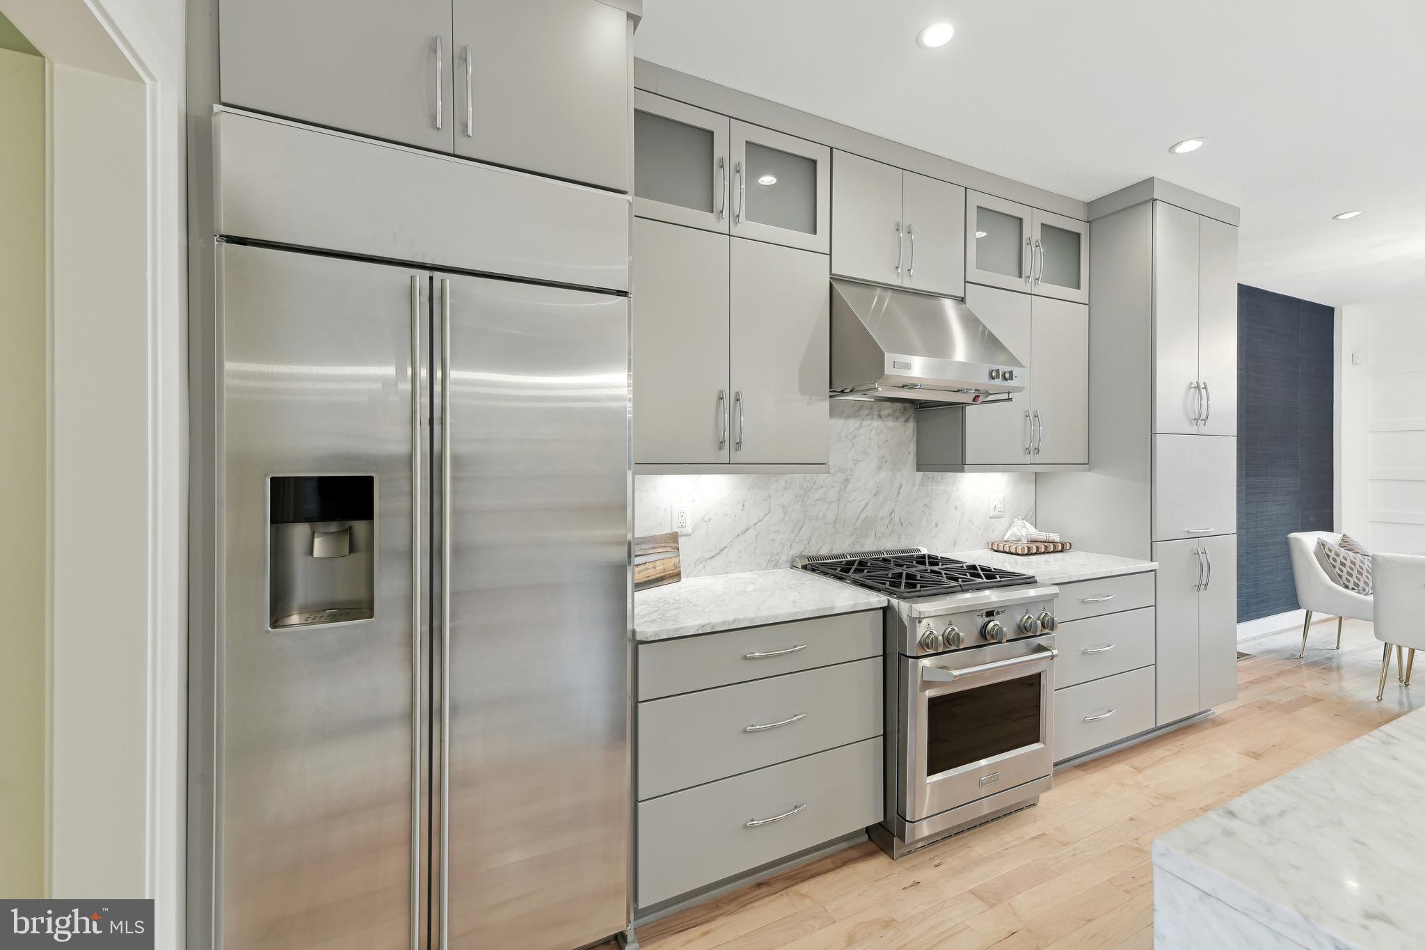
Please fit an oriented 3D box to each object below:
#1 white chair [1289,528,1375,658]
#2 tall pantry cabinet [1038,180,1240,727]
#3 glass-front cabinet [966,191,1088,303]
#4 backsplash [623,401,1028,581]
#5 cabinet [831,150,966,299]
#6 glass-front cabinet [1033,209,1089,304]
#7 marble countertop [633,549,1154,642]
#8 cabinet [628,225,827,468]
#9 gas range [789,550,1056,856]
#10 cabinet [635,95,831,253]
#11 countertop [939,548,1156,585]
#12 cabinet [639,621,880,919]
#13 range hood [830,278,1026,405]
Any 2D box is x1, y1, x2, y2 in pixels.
[{"bbox_3d":[4.511,0.859,3.842,0.613,0.879,0.613,0,1,-25],"label":"white chair"},{"bbox_3d":[2.356,-0.075,3.100,0.785,2.697,0.618,0,1,-25],"label":"tall pantry cabinet"},{"bbox_3d":[1.516,-1.112,2.883,0.909,0.429,0.308,0,1,-25],"label":"glass-front cabinet"},{"bbox_3d":[0.708,0.029,2.677,2.559,0.782,0.026,0,1,-25],"label":"backsplash"},{"bbox_3d":[0.757,-1.069,2.534,0.760,0.503,0.308,0,1,-25],"label":"cabinet"},{"bbox_3d":[1.724,-1.114,2.979,0.451,0.429,0.308,0,1,-25],"label":"glass-front cabinet"},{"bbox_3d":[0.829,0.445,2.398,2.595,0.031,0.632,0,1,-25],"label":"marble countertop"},{"bbox_3d":[0.002,-0.452,2.190,0.906,0.867,0.308,0,1,-25],"label":"cabinet"},{"bbox_3d":[0.879,0.861,2.326,0.763,0.967,0.770,0,1,-25],"label":"gas range"},{"bbox_3d":[0.004,-1.102,2.171,0.900,0.443,0.302,0,1,-25],"label":"cabinet"},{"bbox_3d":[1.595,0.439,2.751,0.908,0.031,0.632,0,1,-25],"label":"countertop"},{"bbox_3d":[0.071,0.875,2.047,0.903,0.812,0.609,0,1,-25],"label":"cabinet"},{"bbox_3d":[0.826,-0.565,2.396,0.761,0.469,0.596,0,1,-25],"label":"range hood"}]

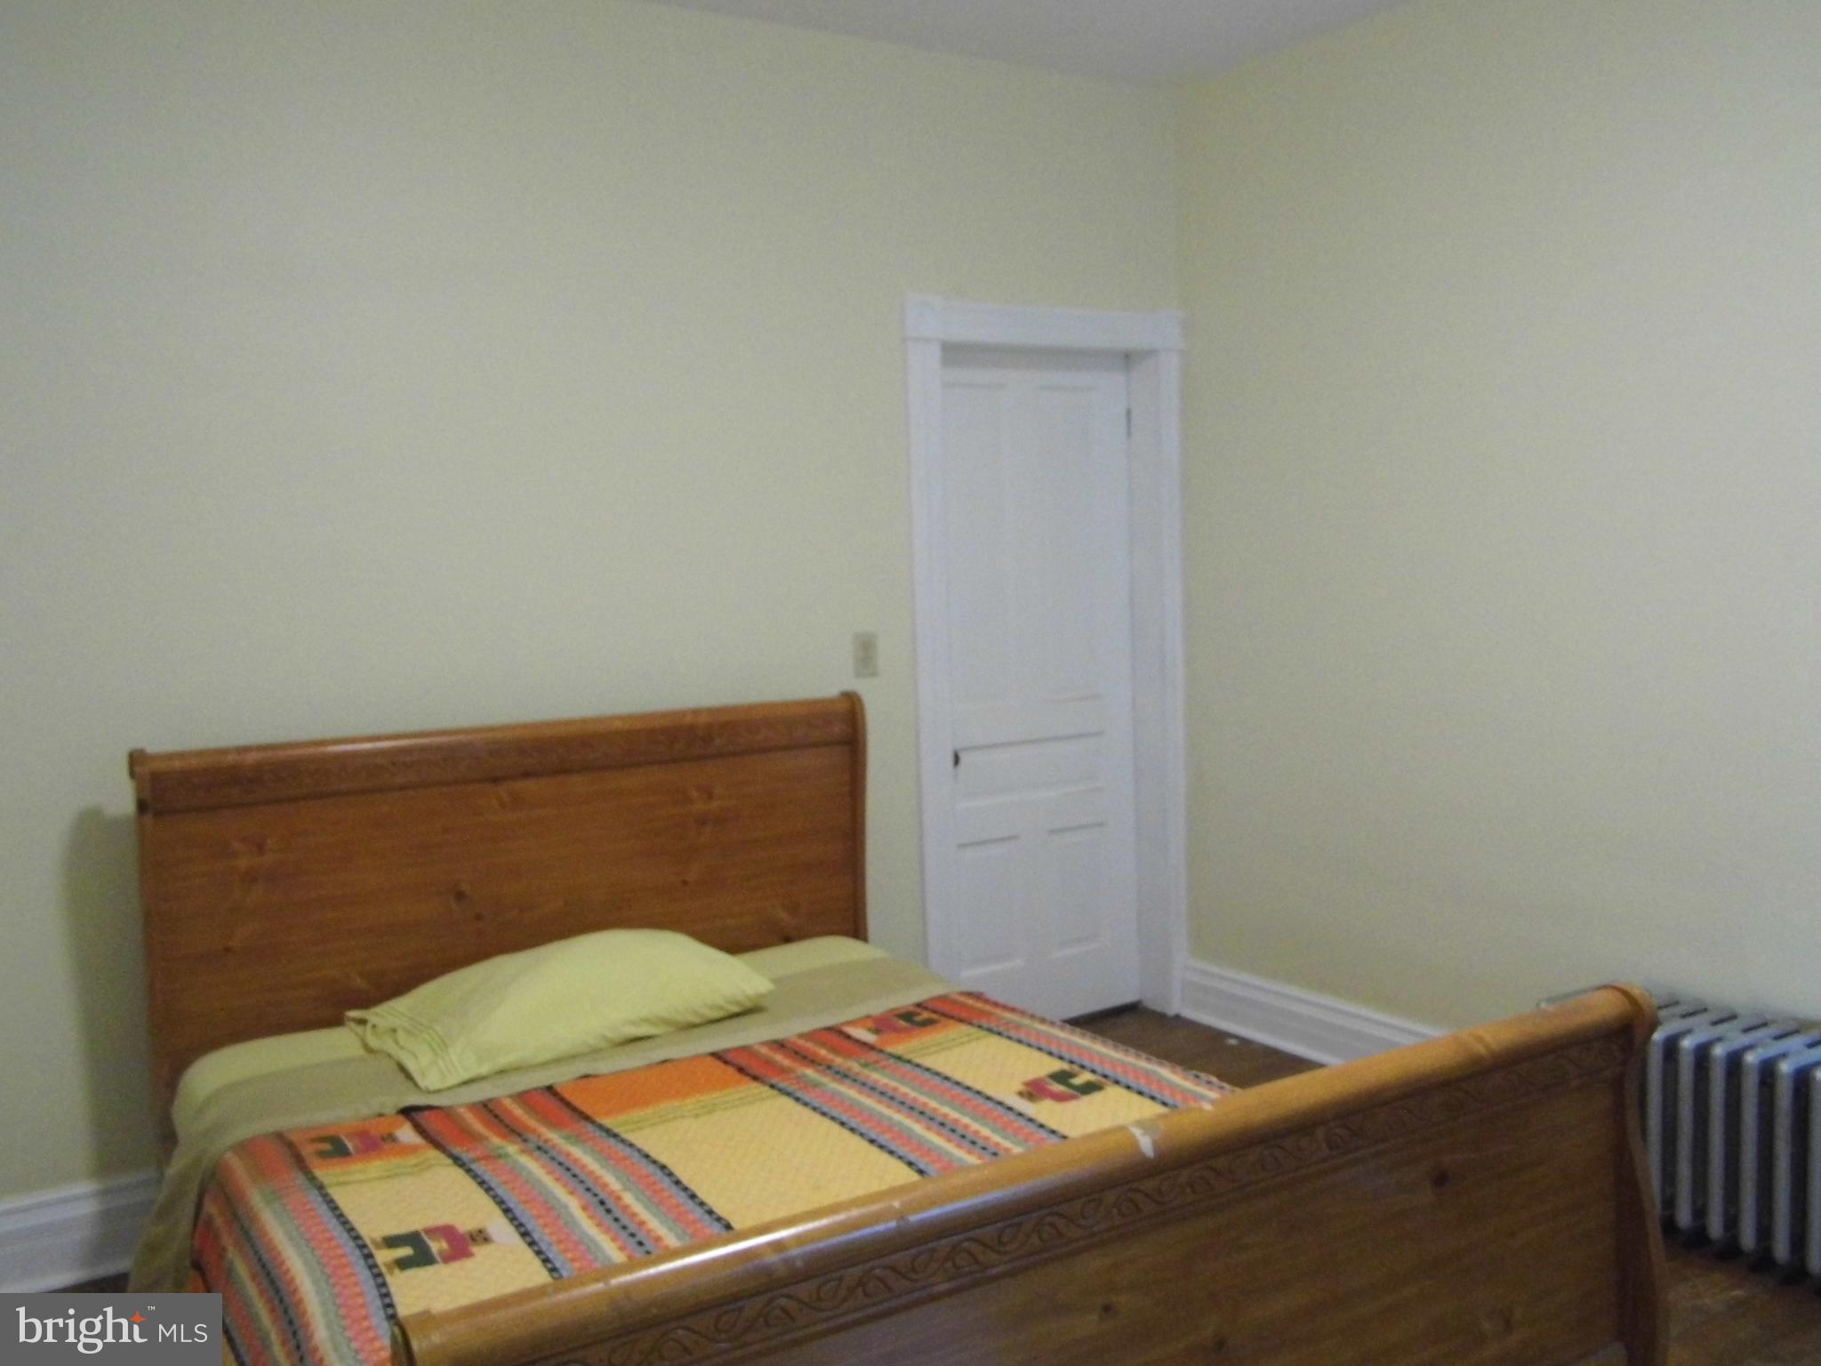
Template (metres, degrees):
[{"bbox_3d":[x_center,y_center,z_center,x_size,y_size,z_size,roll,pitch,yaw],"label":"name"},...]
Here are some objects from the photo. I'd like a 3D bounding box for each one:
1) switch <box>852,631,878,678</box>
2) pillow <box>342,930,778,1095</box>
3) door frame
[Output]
[{"bbox_3d":[-0.115,-0.074,4.065,0.072,0.118,0.014,-5,6,-32],"label":"switch"},{"bbox_3d":[-0.698,0.609,3.141,0.760,0.165,0.470,-6,7,-36],"label":"pillow"},{"bbox_3d":[0.402,-0.005,4.464,0.988,2.137,0.140,-5,6,-32],"label":"door frame"}]

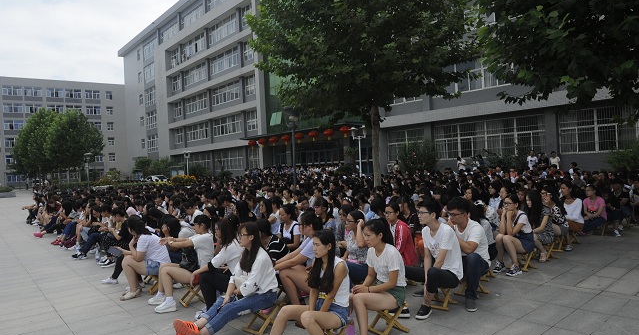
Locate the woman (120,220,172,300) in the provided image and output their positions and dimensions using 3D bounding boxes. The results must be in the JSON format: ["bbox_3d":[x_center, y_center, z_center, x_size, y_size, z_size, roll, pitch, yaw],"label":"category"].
[{"bbox_3d":[-2.384,1.163,5.800,0.770,1.063,0.486,-3,0,-40],"label":"woman"}]

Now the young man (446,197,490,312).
[{"bbox_3d":[1.618,0.900,4.826,0.810,1.185,0.648,-3,0,-43],"label":"young man"}]

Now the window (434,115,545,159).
[{"bbox_3d":[8.624,-1.441,22.181,0.140,1.873,6.031,-3,0,-40],"label":"window"}]

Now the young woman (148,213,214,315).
[{"bbox_3d":[-1.694,1.139,5.271,0.851,1.043,0.486,-3,0,-40],"label":"young woman"}]

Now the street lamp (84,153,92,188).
[{"bbox_3d":[-16.517,0.659,30.501,0.560,3.440,0.560,-3,0,-40],"label":"street lamp"}]

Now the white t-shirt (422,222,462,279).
[{"bbox_3d":[1.252,0.884,4.489,0.486,0.628,0.567,-3,0,45],"label":"white t-shirt"}]

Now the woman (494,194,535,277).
[{"bbox_3d":[2.744,0.887,5.918,0.780,1.094,0.506,-3,0,-44],"label":"woman"}]

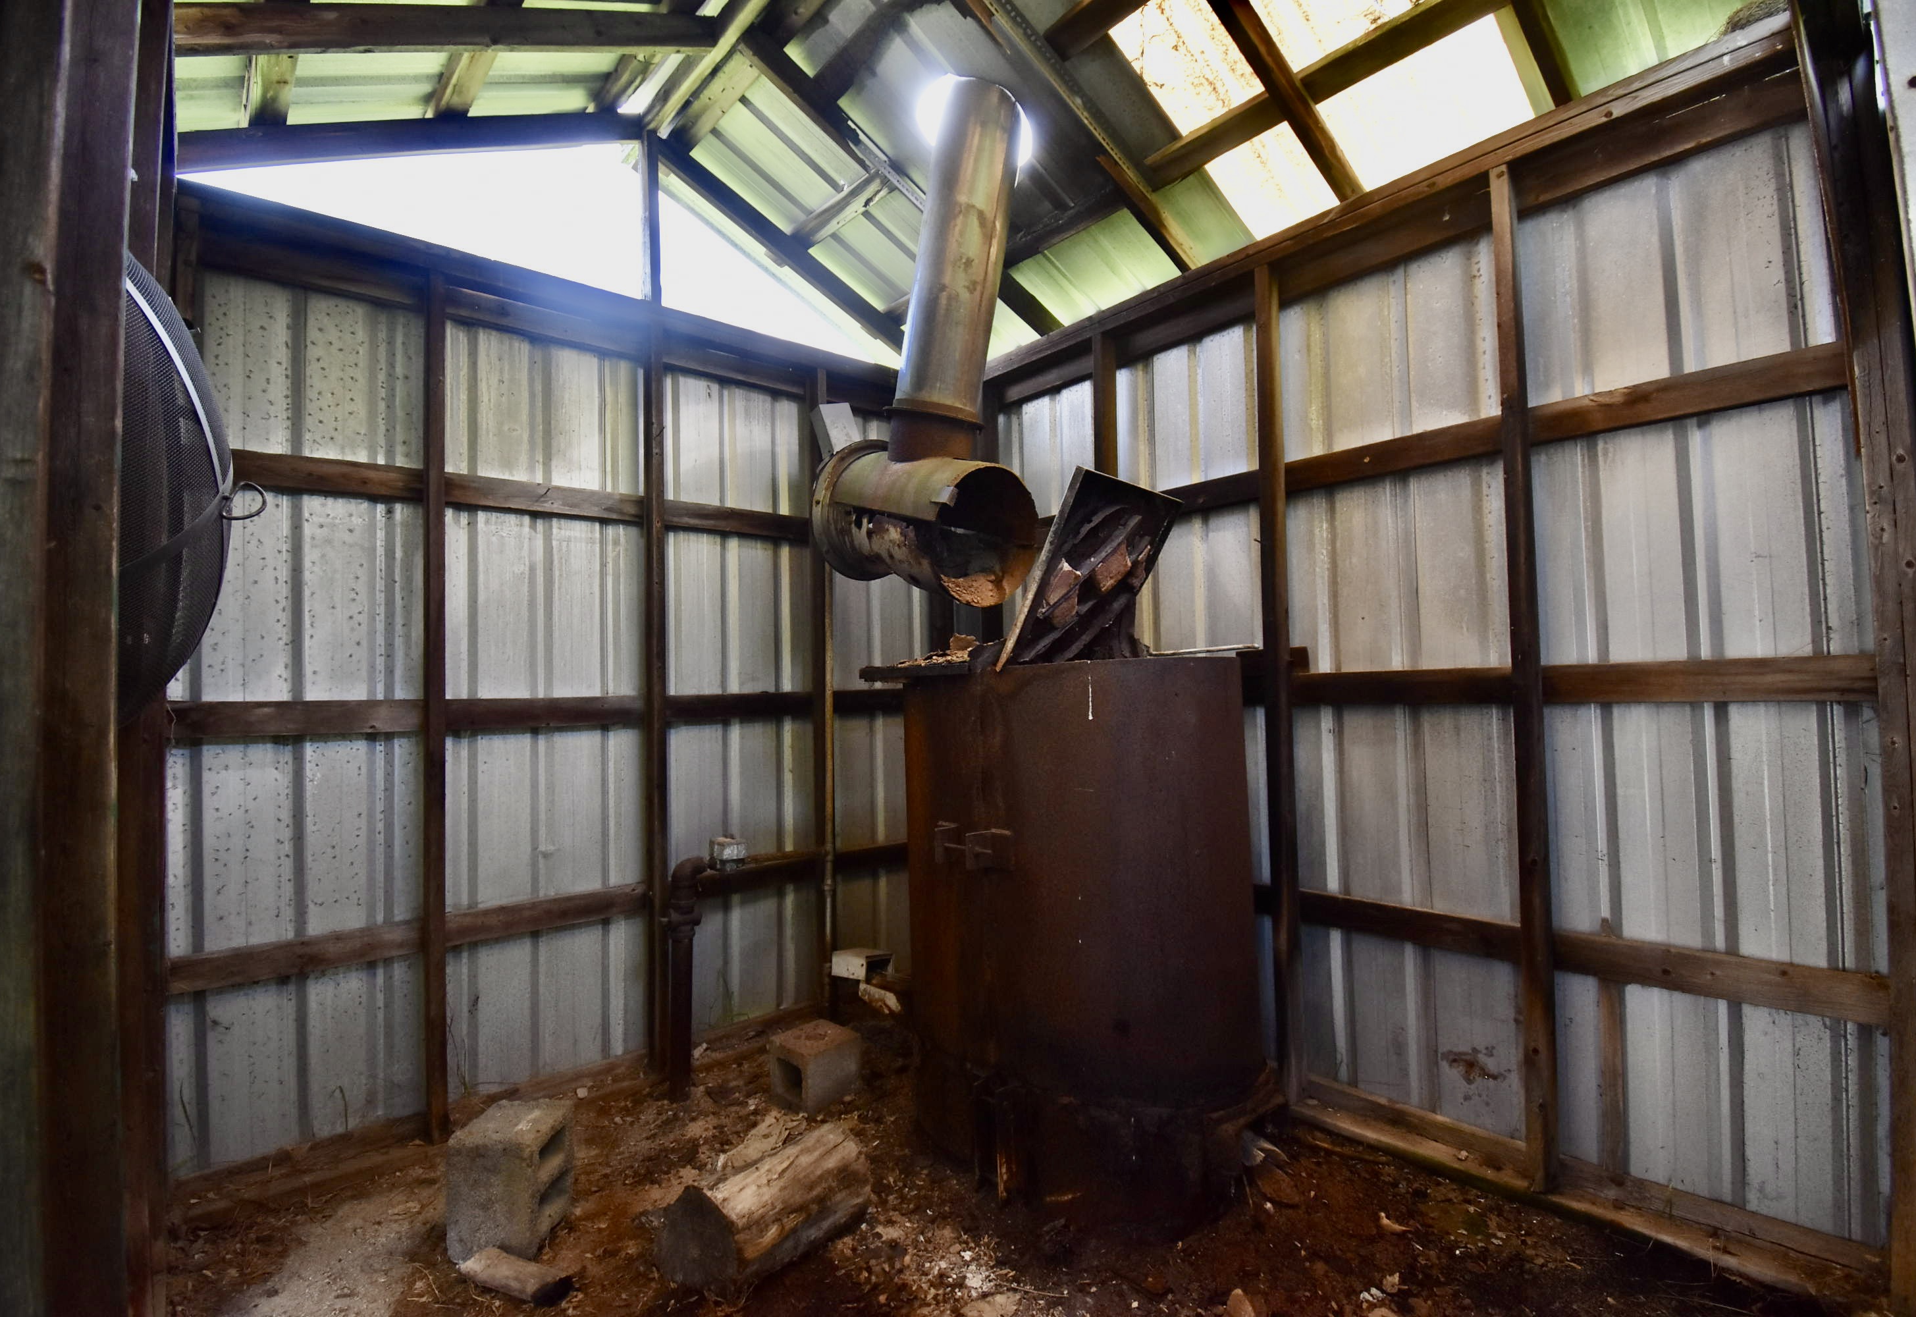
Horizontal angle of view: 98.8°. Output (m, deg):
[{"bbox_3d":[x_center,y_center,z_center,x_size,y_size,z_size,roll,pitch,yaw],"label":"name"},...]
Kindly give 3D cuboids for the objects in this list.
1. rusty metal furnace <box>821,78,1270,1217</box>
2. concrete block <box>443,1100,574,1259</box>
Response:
[{"bbox_3d":[0.277,-0.163,2.297,1.000,2.945,0.970,0,-3,-42],"label":"rusty metal furnace"},{"bbox_3d":[-1.022,1.203,1.899,0.186,0.250,0.180,-2,-2,4],"label":"concrete block"}]

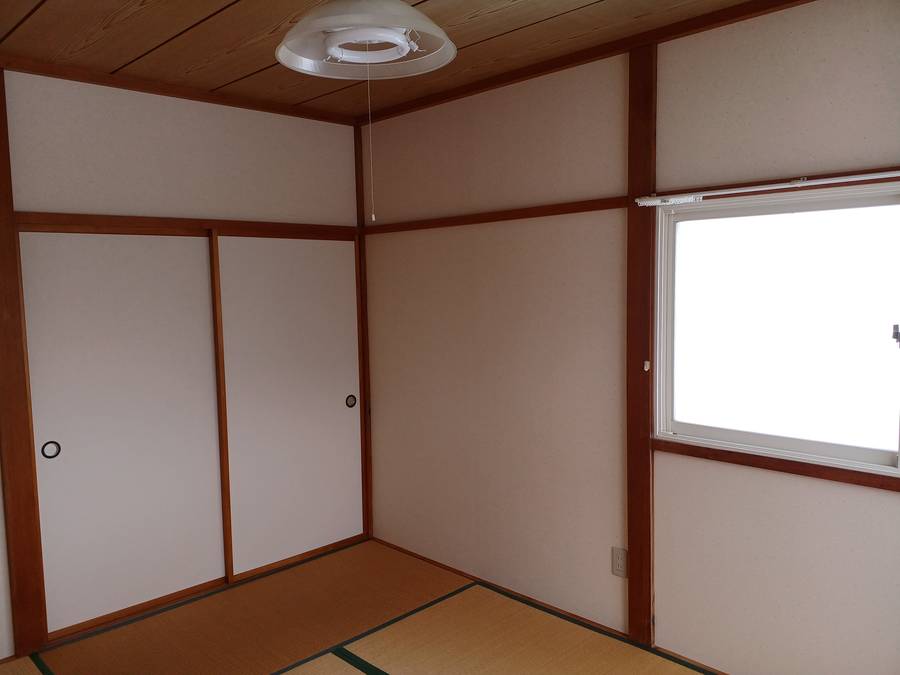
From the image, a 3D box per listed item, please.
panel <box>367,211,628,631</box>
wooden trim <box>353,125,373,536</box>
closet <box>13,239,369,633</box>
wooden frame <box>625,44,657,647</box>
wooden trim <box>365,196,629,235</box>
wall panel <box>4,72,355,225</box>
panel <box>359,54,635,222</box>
[{"bbox_3d":[0.150,0.334,3.533,0.050,1.790,1.742,-6,6,-44],"label":"panel"},{"bbox_3d":[-0.516,0.004,4.144,0.060,2.437,0.060,-6,6,-44],"label":"wooden trim"},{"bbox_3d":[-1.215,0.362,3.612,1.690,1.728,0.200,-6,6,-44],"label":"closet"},{"bbox_3d":[0.780,0.087,2.832,0.065,2.433,0.102,-6,6,-44],"label":"wooden frame"},{"bbox_3d":[0.120,-0.580,3.446,0.045,0.050,1.742,-6,6,-44],"label":"wooden trim"},{"bbox_3d":[-1.180,-0.856,3.450,1.720,0.569,0.050,-6,6,-44],"label":"wall panel"},{"bbox_3d":[0.124,-0.885,3.436,0.050,0.563,1.753,-6,6,-44],"label":"panel"}]

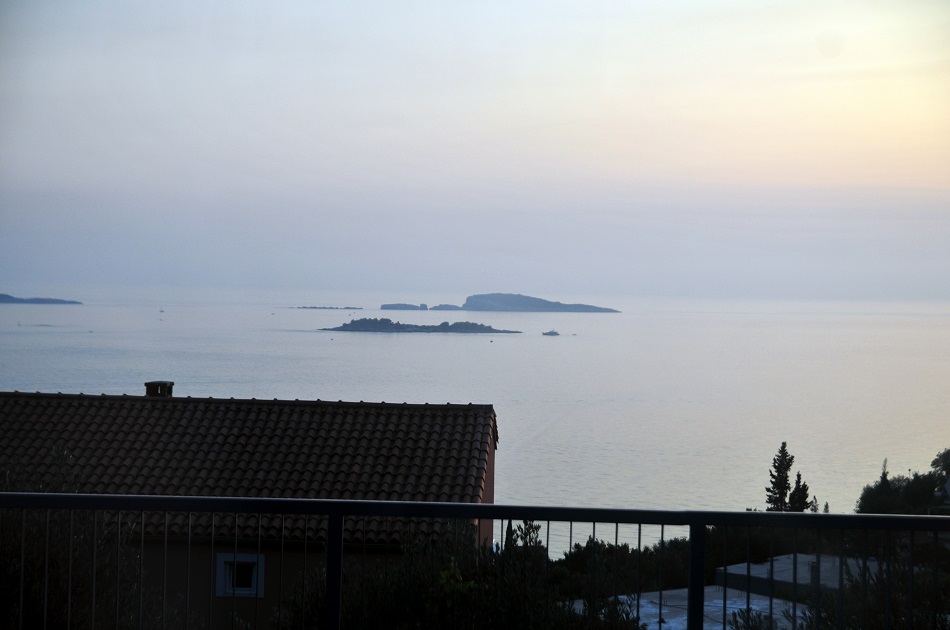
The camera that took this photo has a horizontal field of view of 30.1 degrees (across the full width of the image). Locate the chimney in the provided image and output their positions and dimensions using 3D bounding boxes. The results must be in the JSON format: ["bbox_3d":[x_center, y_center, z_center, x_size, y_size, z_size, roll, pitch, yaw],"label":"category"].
[{"bbox_3d":[-5.918,1.503,33.104,0.460,0.500,0.460,1,1,4],"label":"chimney"}]

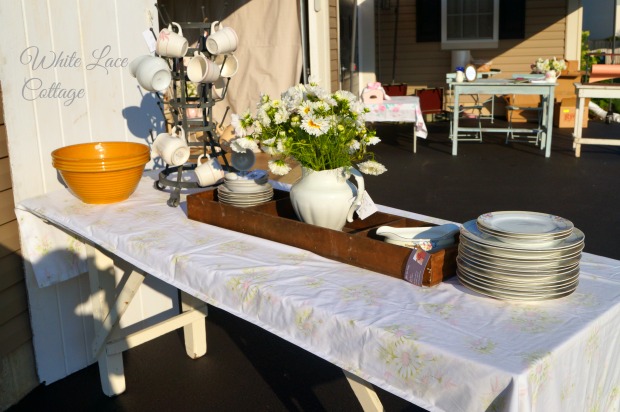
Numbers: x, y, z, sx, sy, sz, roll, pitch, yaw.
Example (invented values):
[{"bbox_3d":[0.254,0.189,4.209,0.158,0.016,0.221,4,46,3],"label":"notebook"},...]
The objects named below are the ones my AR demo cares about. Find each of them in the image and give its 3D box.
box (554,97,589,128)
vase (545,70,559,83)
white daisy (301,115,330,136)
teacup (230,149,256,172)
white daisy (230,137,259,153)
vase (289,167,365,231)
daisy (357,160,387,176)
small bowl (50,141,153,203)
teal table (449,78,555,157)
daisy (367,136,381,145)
[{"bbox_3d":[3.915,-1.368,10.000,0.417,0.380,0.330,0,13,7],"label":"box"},{"bbox_3d":[2.669,-1.428,7.400,0.165,0.135,0.125,-4,13,-10],"label":"vase"},{"bbox_3d":[0.014,-0.206,1.717,0.080,0.055,0.055,-2,13,0],"label":"white daisy"},{"bbox_3d":[-0.234,-0.160,2.360,0.088,0.100,0.092,-1,15,-6],"label":"teacup"},{"bbox_3d":[-0.179,-0.167,1.837,0.078,0.045,0.060,8,16,37],"label":"white daisy"},{"bbox_3d":[0.041,-0.011,1.854,0.235,0.197,0.190,6,15,31],"label":"vase"},{"bbox_3d":[0.168,-0.103,1.837,0.083,0.047,0.060,-3,13,-6],"label":"daisy"},{"bbox_3d":[-0.750,-0.111,2.464,0.344,0.176,0.344,-2,13,0],"label":"small bowl"},{"bbox_3d":[2.175,-1.009,7.648,1.160,0.807,0.680,1,13,11],"label":"teal table"},{"bbox_3d":[0.174,-0.179,1.837,0.042,0.030,0.045,11,18,43],"label":"daisy"}]

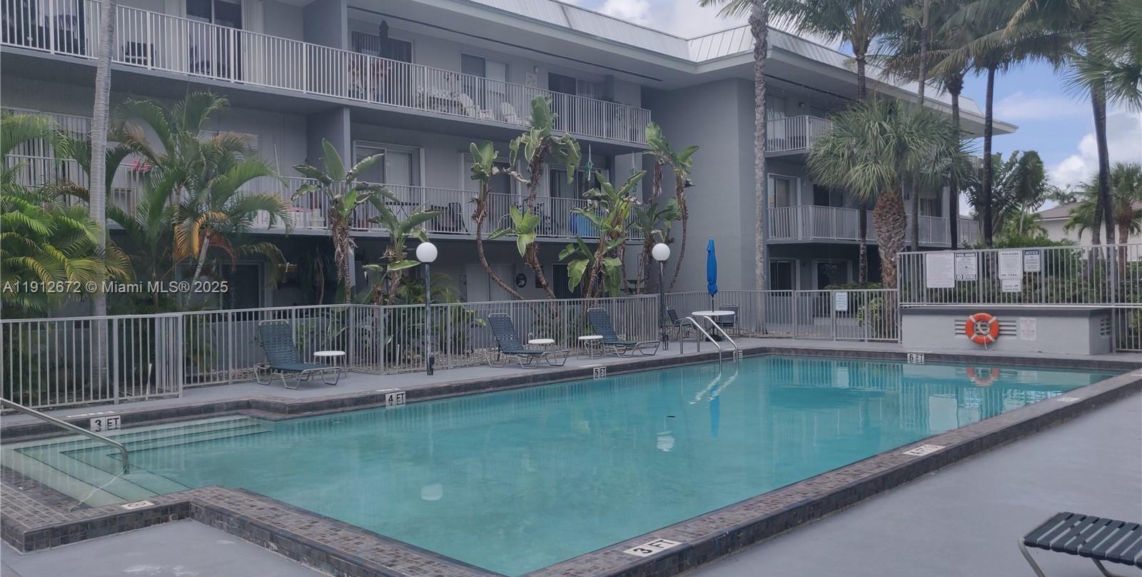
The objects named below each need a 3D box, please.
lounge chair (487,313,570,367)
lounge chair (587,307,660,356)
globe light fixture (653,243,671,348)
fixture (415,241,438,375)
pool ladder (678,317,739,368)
[{"bbox_3d":[-0.807,0.952,15.046,1.470,0.950,0.700,-1,0,40],"label":"lounge chair"},{"bbox_3d":[1.040,0.907,16.948,1.470,0.950,0.700,-1,0,44],"label":"lounge chair"},{"bbox_3d":[1.987,0.176,17.750,0.375,2.290,0.375,-1,0,0],"label":"globe light fixture"},{"bbox_3d":[-2.426,0.344,14.050,0.365,2.260,0.365,-1,0,0],"label":"fixture"},{"bbox_3d":[2.803,1.093,16.770,0.610,1.000,1.020,-1,0,-44],"label":"pool ladder"}]

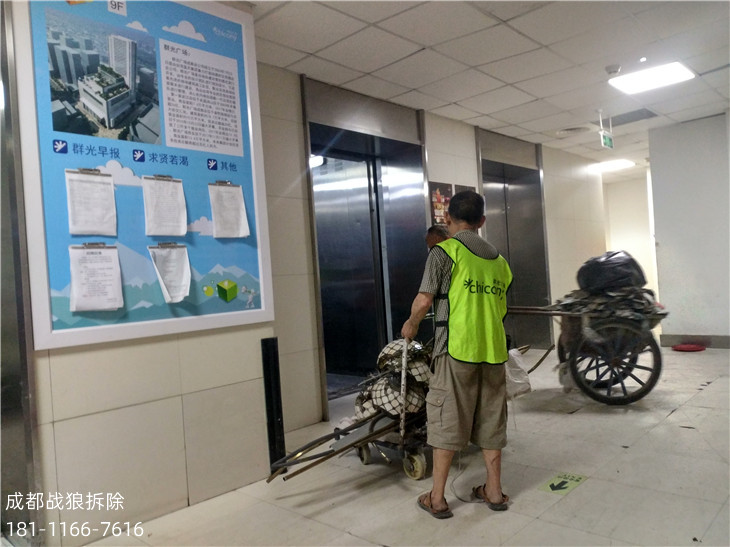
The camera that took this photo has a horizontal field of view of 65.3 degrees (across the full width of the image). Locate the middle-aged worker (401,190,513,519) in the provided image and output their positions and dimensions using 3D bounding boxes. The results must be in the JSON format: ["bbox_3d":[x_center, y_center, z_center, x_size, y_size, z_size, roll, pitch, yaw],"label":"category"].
[{"bbox_3d":[0.482,0.358,2.874,0.500,1.550,0.430,-3,0,-20],"label":"middle-aged worker"}]

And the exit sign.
[{"bbox_3d":[2.666,-1.453,6.238,0.030,0.170,0.360,-4,-1,43],"label":"exit sign"}]

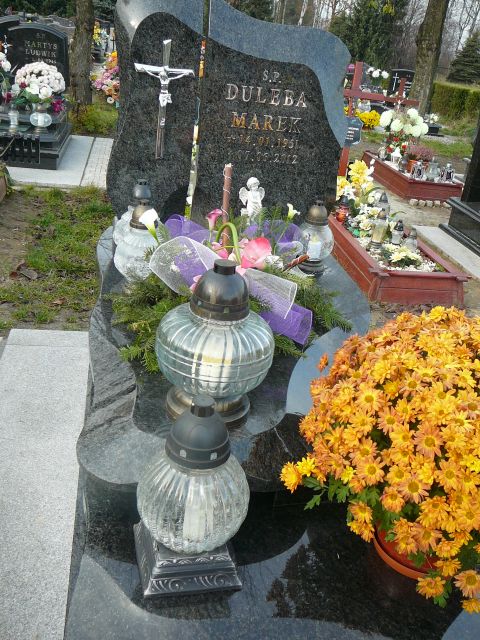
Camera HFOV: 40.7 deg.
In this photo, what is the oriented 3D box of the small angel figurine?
[{"bbox_3d":[0.046,-0.469,2.665,0.100,0.200,0.080,3,25,-5],"label":"small angel figurine"}]

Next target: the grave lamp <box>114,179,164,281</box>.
[{"bbox_3d":[-0.344,-0.296,2.263,0.165,0.255,0.190,1,26,-9],"label":"grave lamp"}]

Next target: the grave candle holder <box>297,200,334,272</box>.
[{"bbox_3d":[0.293,-0.317,2.433,0.125,0.255,0.125,1,26,-9],"label":"grave candle holder"}]

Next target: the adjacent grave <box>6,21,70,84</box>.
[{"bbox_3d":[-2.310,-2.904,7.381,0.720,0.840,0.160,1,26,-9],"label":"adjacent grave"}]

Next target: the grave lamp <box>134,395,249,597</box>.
[{"bbox_3d":[-0.084,0.297,1.173,0.200,0.350,0.200,-1,26,-13],"label":"grave lamp"}]

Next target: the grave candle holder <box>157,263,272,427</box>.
[{"bbox_3d":[-0.057,0.040,1.485,0.262,0.362,0.262,1,26,-9],"label":"grave candle holder"}]

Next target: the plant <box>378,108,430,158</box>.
[{"bbox_3d":[1.714,-1.994,6.909,0.440,0.490,0.400,1,26,-9],"label":"plant"}]

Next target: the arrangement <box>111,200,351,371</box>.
[{"bbox_3d":[-0.017,-0.146,1.982,0.690,0.270,0.720,1,26,-9],"label":"arrangement"}]

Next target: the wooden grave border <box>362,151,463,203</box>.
[{"bbox_3d":[1.759,-1.519,6.766,0.570,0.175,1.460,1,26,-9],"label":"wooden grave border"}]

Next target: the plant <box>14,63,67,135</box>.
[{"bbox_3d":[-1.943,-2.143,6.293,0.500,0.580,0.460,1,26,-9],"label":"plant"}]

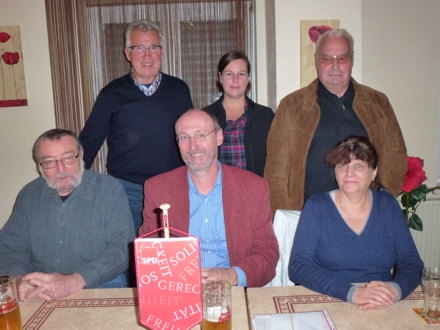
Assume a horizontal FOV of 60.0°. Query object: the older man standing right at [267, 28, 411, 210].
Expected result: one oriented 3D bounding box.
[{"bbox_3d":[0.560,0.200,1.900,0.670,1.700,0.380,0,9,10],"label":"older man standing right"}]

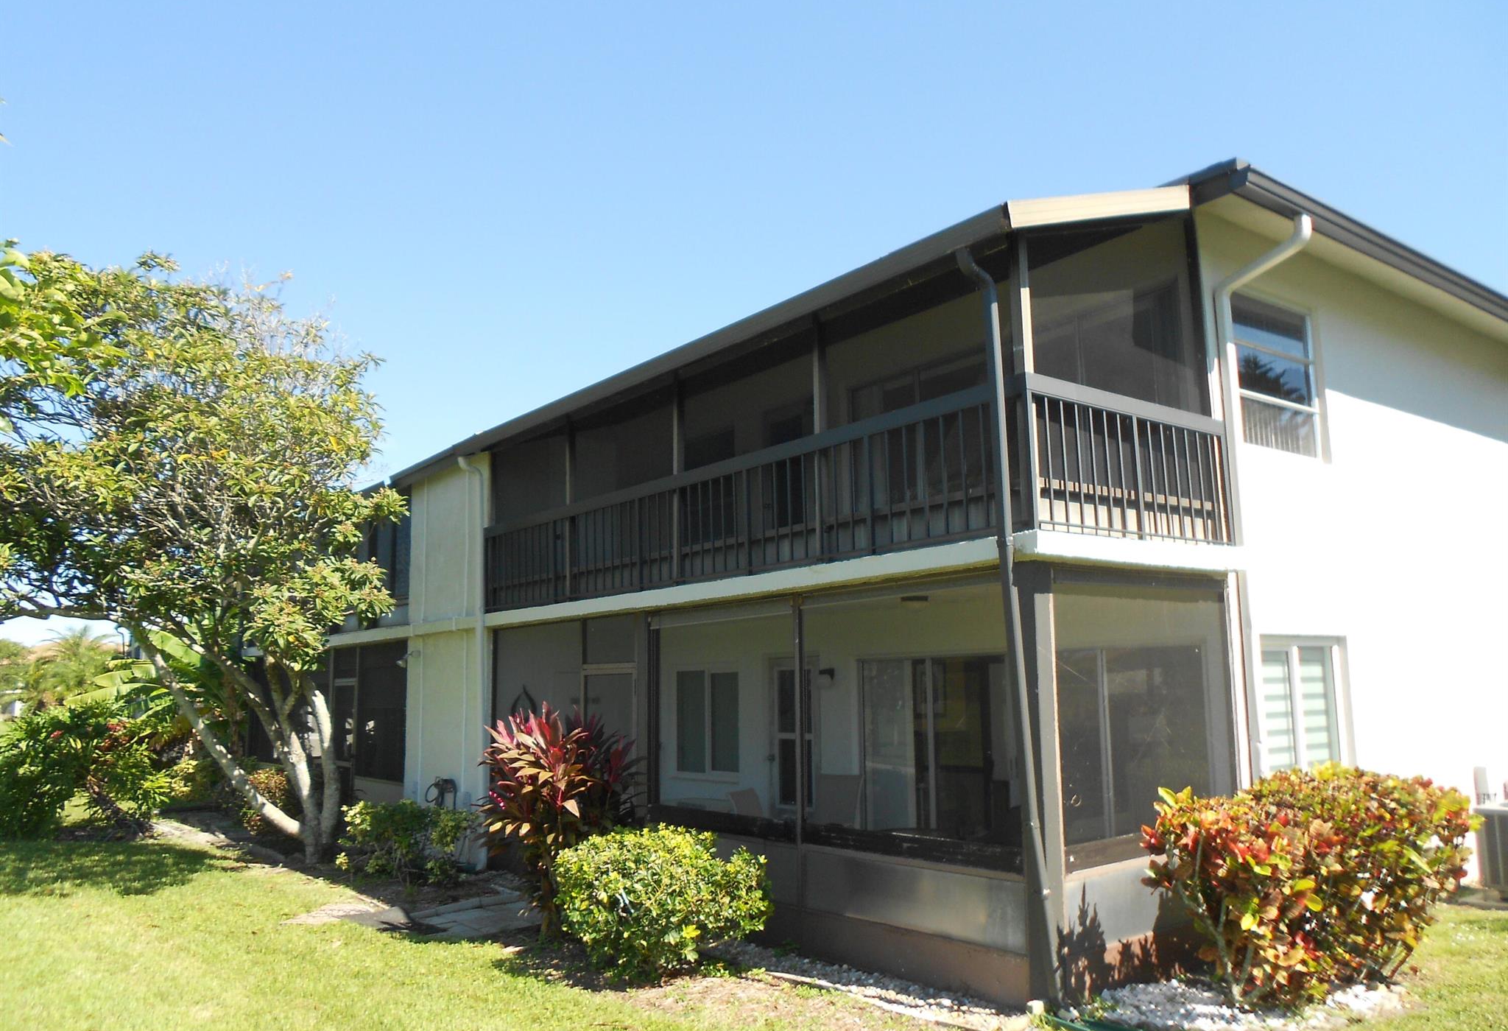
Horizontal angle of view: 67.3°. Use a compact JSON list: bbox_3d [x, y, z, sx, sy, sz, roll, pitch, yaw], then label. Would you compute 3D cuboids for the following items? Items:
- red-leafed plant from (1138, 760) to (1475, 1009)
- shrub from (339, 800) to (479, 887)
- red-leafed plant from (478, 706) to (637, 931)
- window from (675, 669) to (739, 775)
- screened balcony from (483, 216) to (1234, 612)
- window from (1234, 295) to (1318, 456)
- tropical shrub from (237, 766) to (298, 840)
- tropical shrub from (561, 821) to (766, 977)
[{"bbox_3d":[3.363,2.216,6.935,1.900,1.320,1.420,6,-11,-37],"label":"red-leafed plant"},{"bbox_3d":[-3.518,3.312,11.565,1.150,0.830,1.400,6,-11,-37],"label":"shrub"},{"bbox_3d":[-1.529,2.424,9.262,1.250,1.800,1.300,-1,-9,0],"label":"red-leafed plant"},{"bbox_3d":[-0.577,2.487,13.738,0.120,1.260,1.330,6,-11,-37],"label":"window"},{"bbox_3d":[0.230,-0.484,10.971,2.420,2.420,7.850,6,-11,-37],"label":"screened balcony"},{"bbox_3d":[4.308,-1.103,9.292,1.260,1.250,0.120,6,-11,-37],"label":"window"},{"bbox_3d":[-6.647,3.913,15.548,0.850,0.970,0.900,6,-11,-37],"label":"tropical shrub"},{"bbox_3d":[-0.606,2.611,7.762,1.300,0.940,1.380,-1,-9,0],"label":"tropical shrub"}]

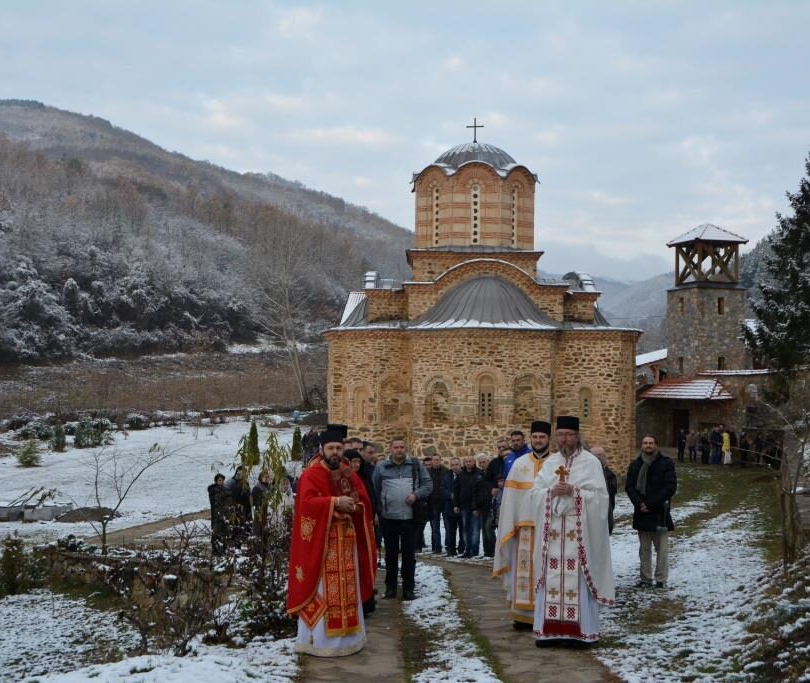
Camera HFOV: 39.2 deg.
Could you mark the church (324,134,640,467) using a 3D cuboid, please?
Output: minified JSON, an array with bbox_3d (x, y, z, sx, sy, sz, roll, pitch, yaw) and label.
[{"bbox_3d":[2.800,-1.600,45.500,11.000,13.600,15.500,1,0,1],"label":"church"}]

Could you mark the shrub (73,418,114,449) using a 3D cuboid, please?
[{"bbox_3d":[-17.520,5.174,64.000,2.200,1.680,1.800,1,0,0],"label":"shrub"}]

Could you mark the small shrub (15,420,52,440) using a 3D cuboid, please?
[{"bbox_3d":[-22.792,5.475,70.000,2.300,1.250,1.800,1,0,0],"label":"small shrub"}]

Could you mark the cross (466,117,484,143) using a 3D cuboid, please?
[{"bbox_3d":[2.788,-8.384,45.000,0.690,1.030,0.080,1,0,1],"label":"cross"}]

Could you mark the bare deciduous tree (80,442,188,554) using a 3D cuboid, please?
[{"bbox_3d":[-4.939,2.856,20.700,1.950,2.030,1.700,1,0,0],"label":"bare deciduous tree"}]

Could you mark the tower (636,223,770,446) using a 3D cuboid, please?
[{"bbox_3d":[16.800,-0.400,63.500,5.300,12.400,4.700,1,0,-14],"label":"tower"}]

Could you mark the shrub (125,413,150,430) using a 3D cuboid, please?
[{"bbox_3d":[-18.807,5.624,80.000,1.700,1.270,1.500,1,0,0],"label":"shrub"}]

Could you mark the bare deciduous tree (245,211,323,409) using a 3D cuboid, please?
[{"bbox_3d":[-11.532,-3.132,108.000,7.600,18.600,7.200,1,0,0],"label":"bare deciduous tree"}]

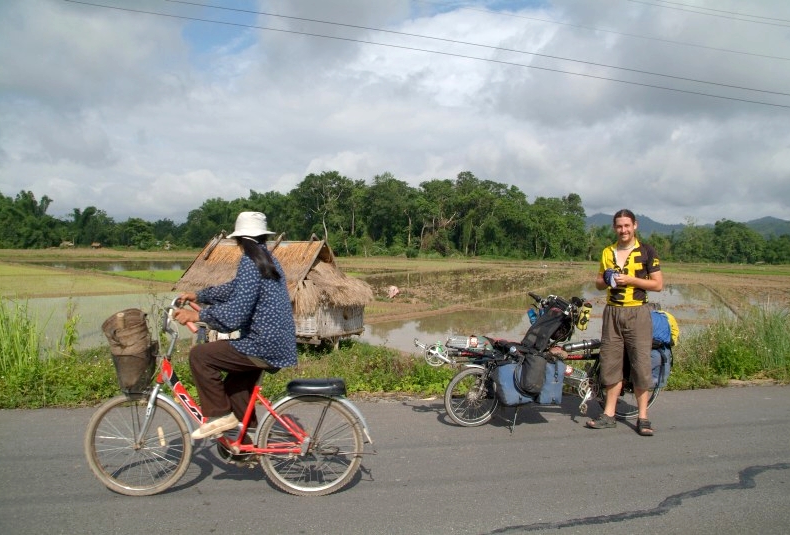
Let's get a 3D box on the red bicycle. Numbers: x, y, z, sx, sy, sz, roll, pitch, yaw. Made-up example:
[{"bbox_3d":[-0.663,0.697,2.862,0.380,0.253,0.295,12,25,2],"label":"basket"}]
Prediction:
[{"bbox_3d":[-0.944,0.785,3.518,1.670,1.120,0.580,1,2,-5],"label":"red bicycle"}]

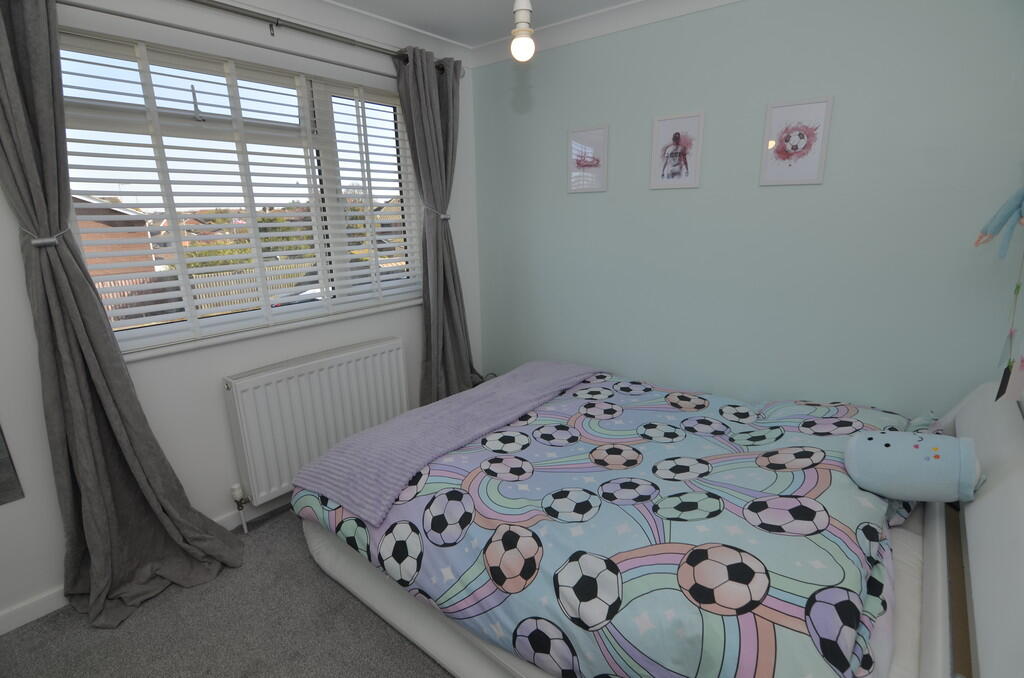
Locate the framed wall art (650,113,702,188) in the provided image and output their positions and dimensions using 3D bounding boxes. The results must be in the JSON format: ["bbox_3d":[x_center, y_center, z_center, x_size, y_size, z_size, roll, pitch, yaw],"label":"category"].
[{"bbox_3d":[0.782,-0.883,2.158,0.233,0.322,0.018,10,19,35],"label":"framed wall art"}]

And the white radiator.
[{"bbox_3d":[-0.924,0.376,2.326,0.106,0.589,0.849,12,20,40],"label":"white radiator"}]

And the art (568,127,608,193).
[{"bbox_3d":[0.409,-0.948,2.426,0.233,0.322,0.018,10,19,35],"label":"art"}]

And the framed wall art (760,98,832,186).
[{"bbox_3d":[1.172,-0.805,1.880,0.233,0.322,0.018,10,19,35],"label":"framed wall art"}]

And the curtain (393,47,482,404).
[{"bbox_3d":[-0.392,-0.431,2.696,0.180,2.237,0.490,12,20,40],"label":"curtain"}]

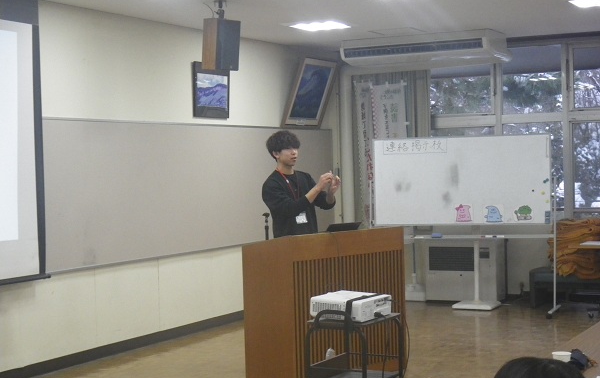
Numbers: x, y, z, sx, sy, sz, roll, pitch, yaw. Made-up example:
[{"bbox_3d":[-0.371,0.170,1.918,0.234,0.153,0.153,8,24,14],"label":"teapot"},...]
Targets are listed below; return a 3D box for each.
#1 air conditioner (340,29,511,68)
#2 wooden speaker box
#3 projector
[{"bbox_3d":[1.310,-1.439,11.206,1.584,0.260,0.727,-1,1,28],"label":"air conditioner"},{"bbox_3d":[-0.613,-1.125,8.415,0.223,0.386,0.177,-2,8,-42],"label":"wooden speaker box"},{"bbox_3d":[0.265,0.607,5.560,0.302,0.101,0.315,2,3,31],"label":"projector"}]

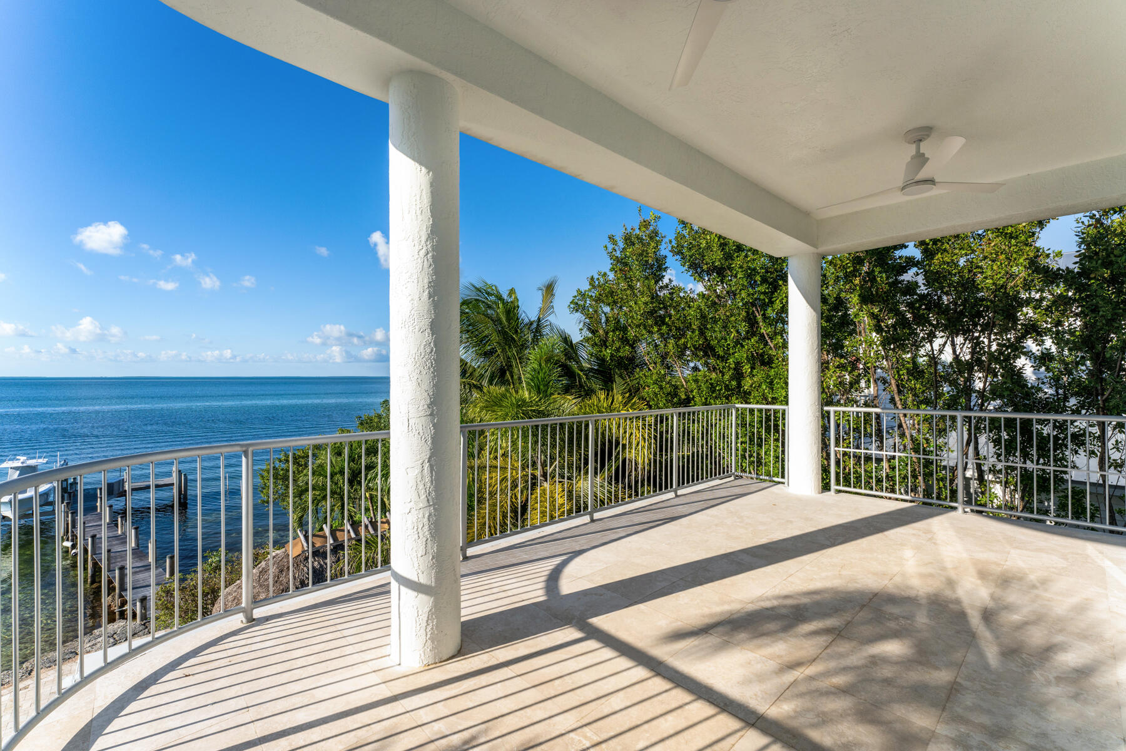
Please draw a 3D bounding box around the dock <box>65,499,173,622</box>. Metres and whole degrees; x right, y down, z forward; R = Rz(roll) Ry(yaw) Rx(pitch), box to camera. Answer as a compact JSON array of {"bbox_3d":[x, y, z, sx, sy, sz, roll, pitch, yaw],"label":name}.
[{"bbox_3d":[-18.565,7.184,18.228,15.052,1.775,1.562,0,0,36],"label":"dock"}]

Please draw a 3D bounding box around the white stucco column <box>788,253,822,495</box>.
[{"bbox_3d":[3.032,-0.020,5.495,0.373,2.932,0.373,0,0,0],"label":"white stucco column"}]

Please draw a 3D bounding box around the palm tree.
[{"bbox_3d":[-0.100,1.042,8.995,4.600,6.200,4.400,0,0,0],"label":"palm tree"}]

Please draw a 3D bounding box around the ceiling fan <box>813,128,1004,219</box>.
[{"bbox_3d":[2.595,-1.610,3.369,1.325,0.454,1.202,0,0,-37],"label":"ceiling fan"}]

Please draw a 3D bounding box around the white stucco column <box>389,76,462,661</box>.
[{"bbox_3d":[-0.736,-0.035,2.351,0.373,2.932,0.373,0,0,0],"label":"white stucco column"}]

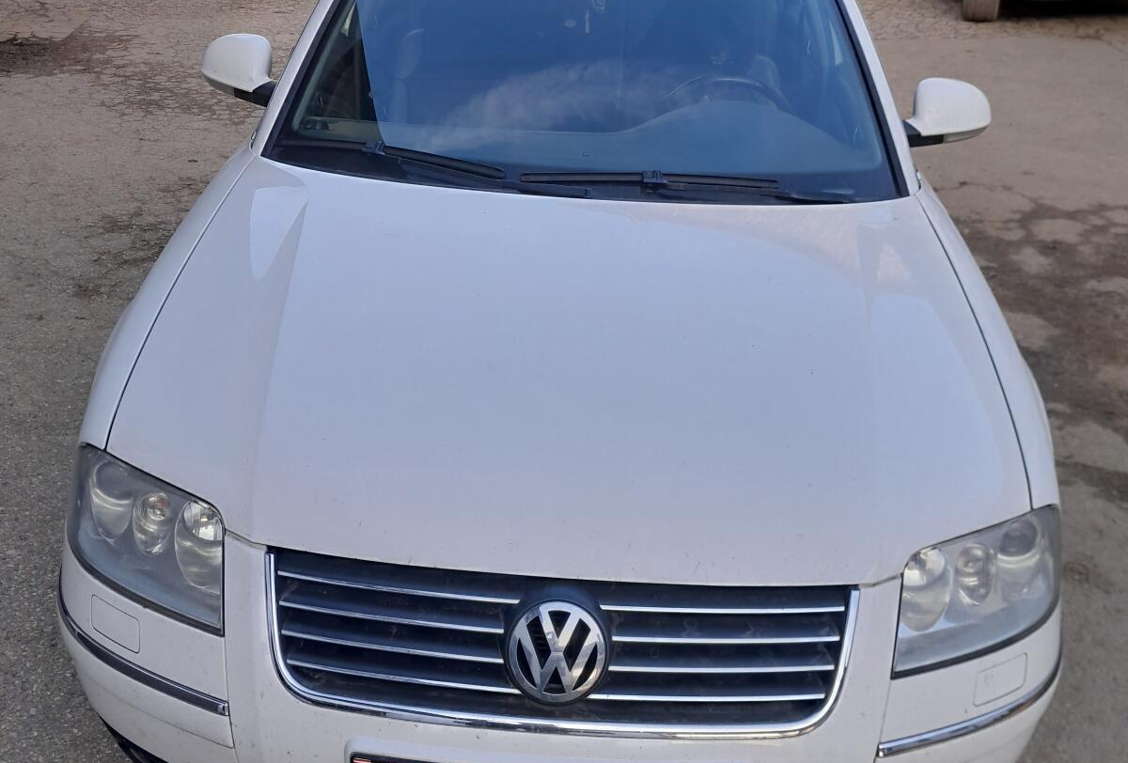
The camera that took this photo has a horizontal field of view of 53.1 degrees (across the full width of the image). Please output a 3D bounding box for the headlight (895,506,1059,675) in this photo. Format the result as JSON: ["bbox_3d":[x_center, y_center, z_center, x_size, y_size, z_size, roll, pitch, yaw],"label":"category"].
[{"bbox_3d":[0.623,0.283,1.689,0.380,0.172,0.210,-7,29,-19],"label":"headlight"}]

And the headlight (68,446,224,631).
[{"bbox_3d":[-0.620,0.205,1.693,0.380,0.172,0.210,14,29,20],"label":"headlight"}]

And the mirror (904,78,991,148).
[{"bbox_3d":[0.930,-0.652,2.741,0.215,0.148,0.120,4,27,0],"label":"mirror"}]

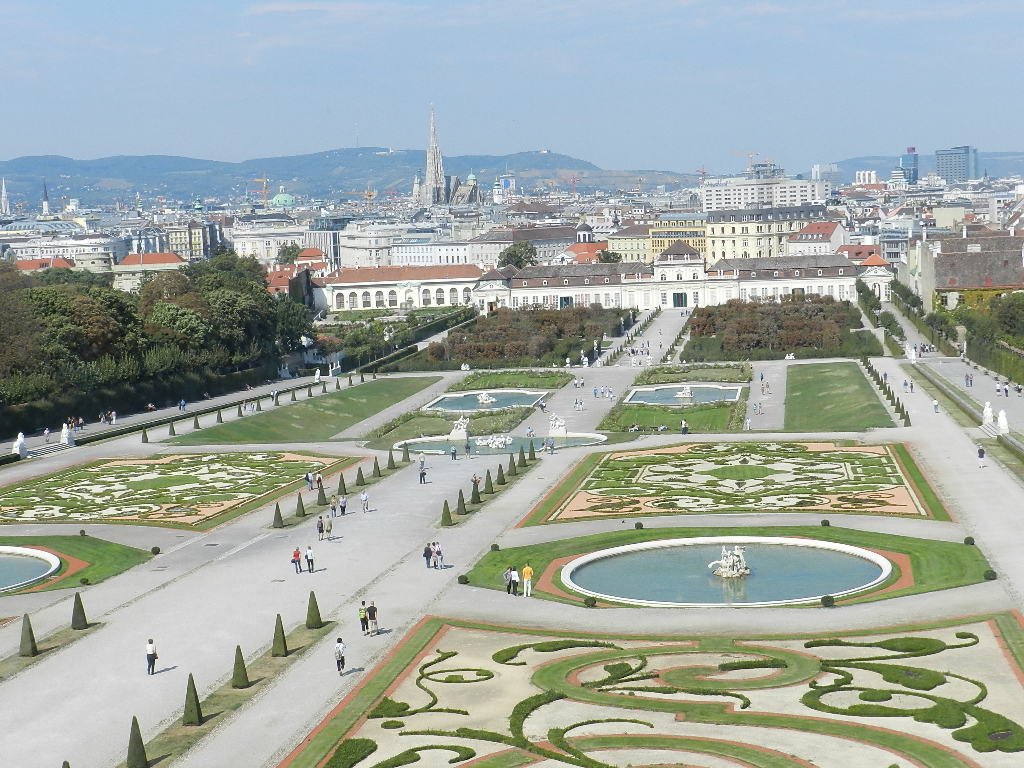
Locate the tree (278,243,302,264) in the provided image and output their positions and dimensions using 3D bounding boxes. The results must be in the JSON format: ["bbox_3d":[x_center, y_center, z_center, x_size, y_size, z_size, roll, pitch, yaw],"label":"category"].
[{"bbox_3d":[-84.975,-45.497,679.925,10.000,17.000,10.000,-1,6,9],"label":"tree"}]

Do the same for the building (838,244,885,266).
[{"bbox_3d":[115.024,-39.064,585.165,17.000,13.500,13.000,-1,6,9],"label":"building"}]

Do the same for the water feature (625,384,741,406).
[{"bbox_3d":[27.480,1.480,283.500,18.600,1.700,25.000,-1,6,9],"label":"water feature"}]

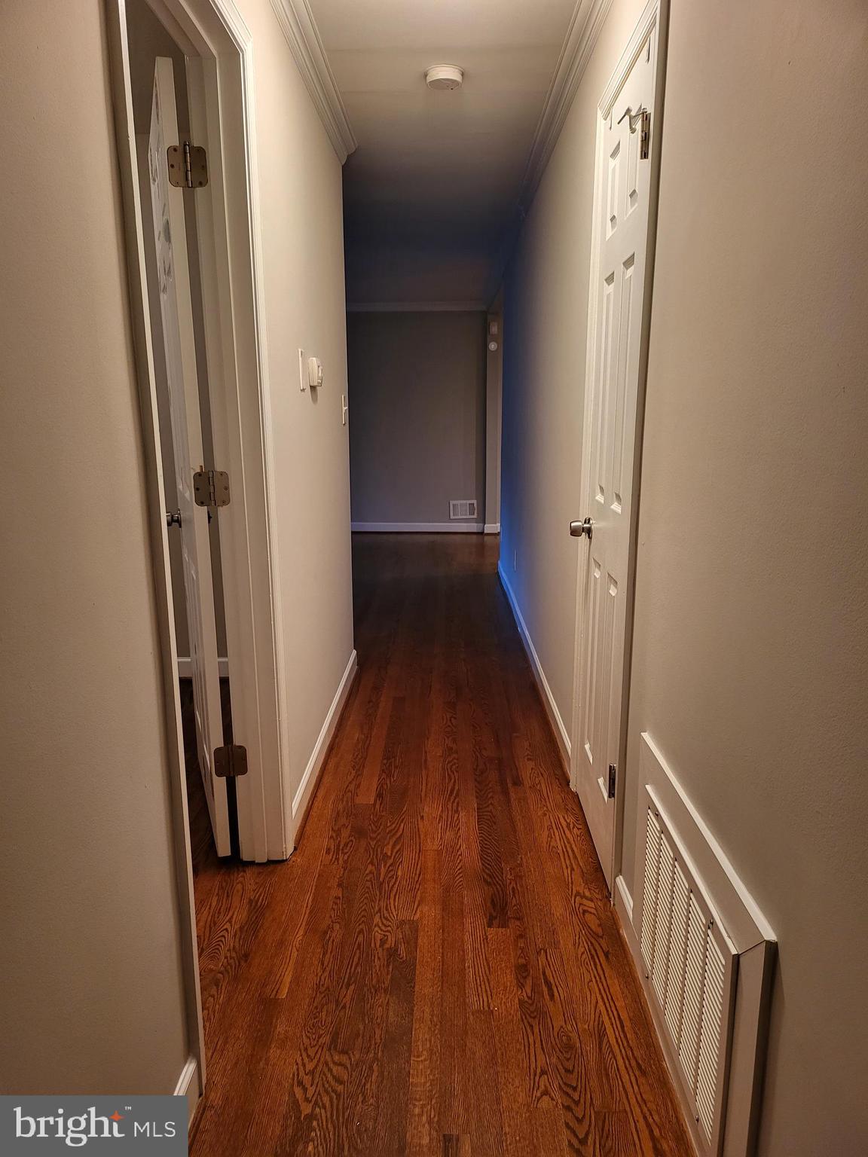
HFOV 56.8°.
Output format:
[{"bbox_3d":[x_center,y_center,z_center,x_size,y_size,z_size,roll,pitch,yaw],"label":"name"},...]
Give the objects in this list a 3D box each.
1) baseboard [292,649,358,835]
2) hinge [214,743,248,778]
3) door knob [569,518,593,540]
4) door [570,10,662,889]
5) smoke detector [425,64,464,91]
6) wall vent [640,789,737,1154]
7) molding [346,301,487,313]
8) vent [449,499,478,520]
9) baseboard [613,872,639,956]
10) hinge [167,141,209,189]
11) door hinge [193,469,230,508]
[{"bbox_3d":[-0.408,0.565,3.191,0.018,0.095,1.640,0,12,1],"label":"baseboard"},{"bbox_3d":[-0.561,0.508,2.217,0.095,0.099,0.018,0,12,1],"label":"hinge"},{"bbox_3d":[0.442,-0.151,2.419,0.066,0.068,0.066,0,12,1],"label":"door knob"},{"bbox_3d":[0.486,-0.221,2.181,0.037,2.020,0.560,0,12,1],"label":"door"},{"bbox_3d":[0.039,-1.765,2.842,0.141,0.048,0.141,0,12,1],"label":"smoke detector"},{"bbox_3d":[0.458,0.706,1.504,0.014,0.405,0.540,0,12,1],"label":"wall vent"},{"bbox_3d":[-0.173,-2.710,7.977,1.450,0.108,0.085,0,12,1],"label":"molding"},{"bbox_3d":[0.313,-0.720,8.418,0.283,0.200,0.018,0,12,1],"label":"vent"},{"bbox_3d":[0.474,0.819,1.960,0.018,0.095,0.190,0,12,1],"label":"baseboard"},{"bbox_3d":[-0.585,-0.981,1.905,0.095,0.102,0.018,0,12,1],"label":"hinge"},{"bbox_3d":[-0.572,-0.230,2.062,0.095,0.100,0.018,0,12,1],"label":"door hinge"}]

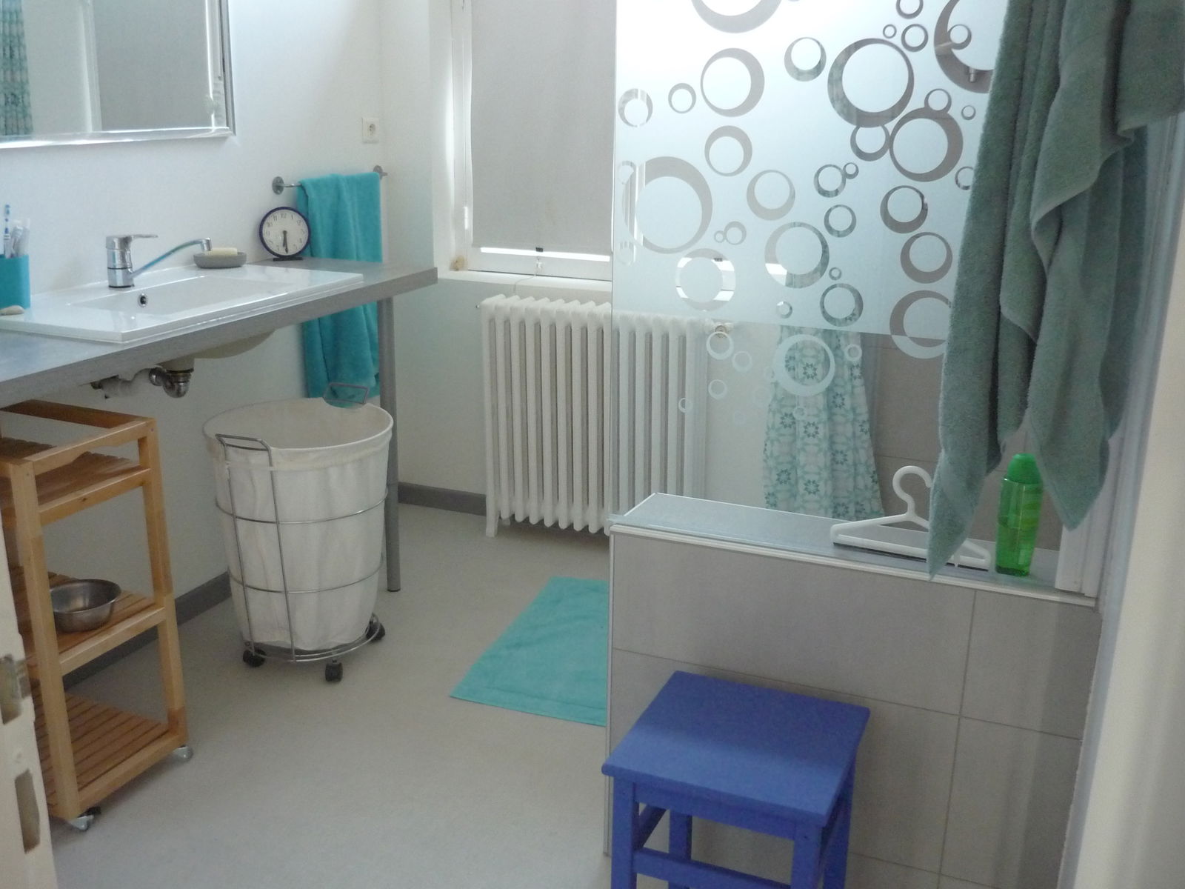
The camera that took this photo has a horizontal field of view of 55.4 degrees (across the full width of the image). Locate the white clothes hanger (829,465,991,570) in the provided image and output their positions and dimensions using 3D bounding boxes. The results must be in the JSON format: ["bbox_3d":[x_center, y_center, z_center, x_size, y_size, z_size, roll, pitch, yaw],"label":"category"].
[{"bbox_3d":[0.503,0.107,1.778,0.249,0.157,0.014,10,27,25],"label":"white clothes hanger"}]

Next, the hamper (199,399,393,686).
[{"bbox_3d":[-0.700,0.223,2.792,0.442,0.645,0.485,0,17,0],"label":"hamper"}]

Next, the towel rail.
[{"bbox_3d":[-0.763,-0.794,3.382,0.050,0.051,0.565,7,18,21],"label":"towel rail"}]

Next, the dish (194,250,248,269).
[{"bbox_3d":[-0.949,-0.470,2.886,0.128,0.035,0.090,-5,18,-16],"label":"dish"}]

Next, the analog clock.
[{"bbox_3d":[-0.853,-0.586,3.137,0.135,0.149,0.055,-4,18,-14],"label":"analog clock"}]

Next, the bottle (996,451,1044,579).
[{"bbox_3d":[0.657,0.102,1.734,0.062,0.195,0.042,7,18,21],"label":"bottle"}]

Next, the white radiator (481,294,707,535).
[{"bbox_3d":[0.000,-0.052,3.491,0.694,0.771,0.137,7,18,21],"label":"white radiator"}]

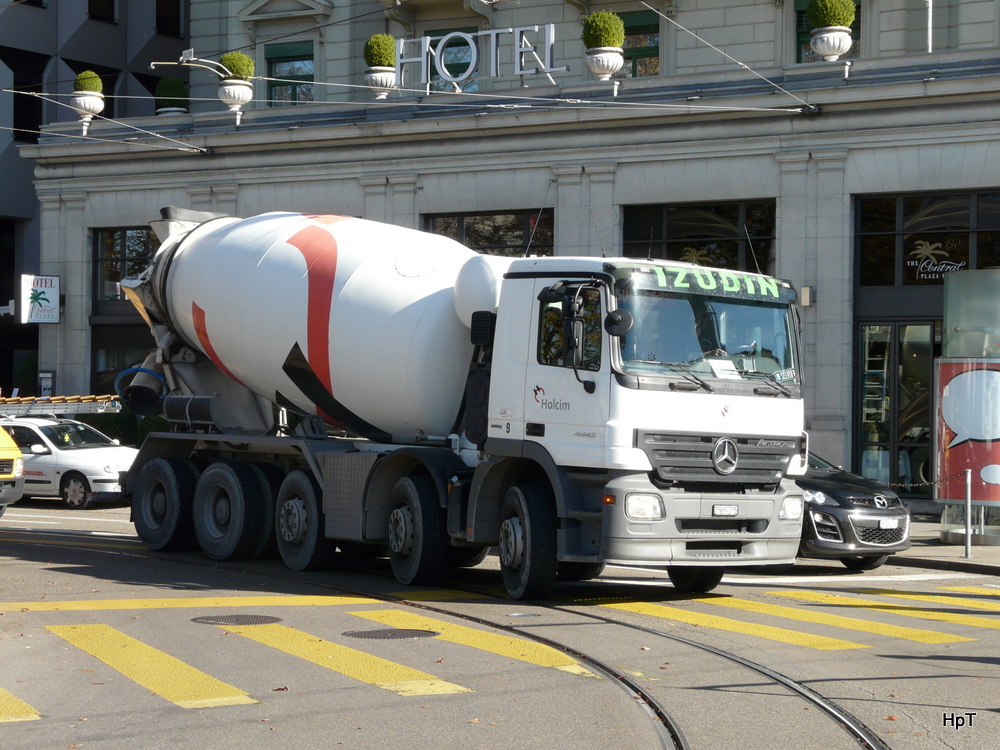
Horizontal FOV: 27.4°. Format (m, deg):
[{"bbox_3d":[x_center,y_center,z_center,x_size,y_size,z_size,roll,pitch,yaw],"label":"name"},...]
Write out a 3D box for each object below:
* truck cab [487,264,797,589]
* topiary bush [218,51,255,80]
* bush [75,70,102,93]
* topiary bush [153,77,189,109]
[{"bbox_3d":[1.440,0.560,19.800,2.500,3.120,2.150,3,-1,-40],"label":"truck cab"},{"bbox_3d":[-4.509,-5.288,35.100,0.620,0.550,0.620,0,0,0],"label":"topiary bush"},{"bbox_3d":[-7.363,-5.252,36.700,0.520,0.420,0.520,0,0,0],"label":"bush"},{"bbox_3d":[-6.246,-5.372,39.000,0.640,0.600,0.640,0,0,0],"label":"topiary bush"}]

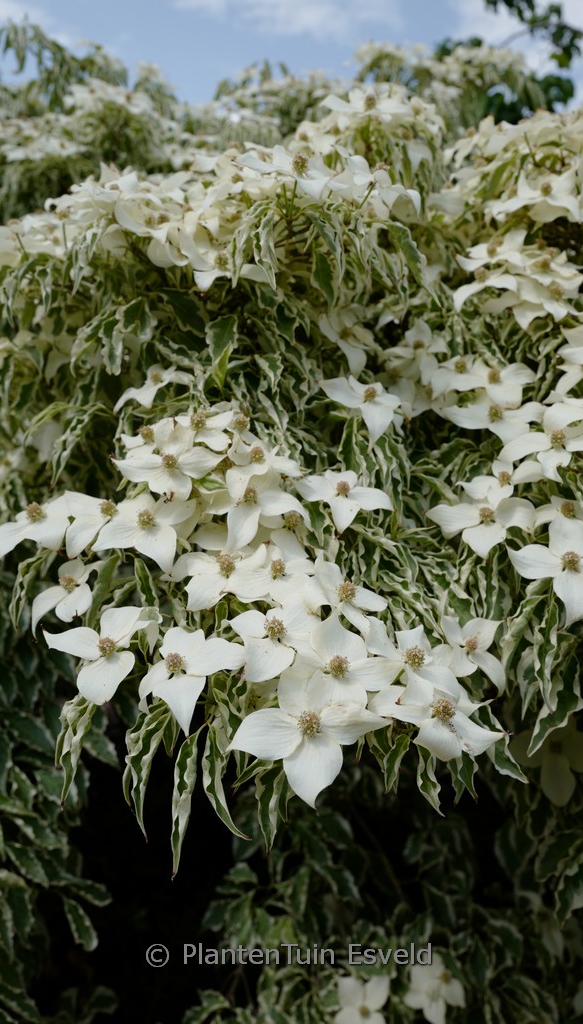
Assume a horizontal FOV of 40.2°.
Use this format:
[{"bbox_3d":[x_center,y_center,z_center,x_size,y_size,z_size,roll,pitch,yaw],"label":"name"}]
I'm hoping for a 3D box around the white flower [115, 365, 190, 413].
[{"bbox_3d":[-0.143,-0.127,0.820,0.083,0.037,0.080,5,43,23],"label":"white flower"}]

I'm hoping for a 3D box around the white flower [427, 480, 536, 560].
[{"bbox_3d":[0.161,0.006,0.680,0.093,0.035,0.088,1,48,5],"label":"white flower"}]

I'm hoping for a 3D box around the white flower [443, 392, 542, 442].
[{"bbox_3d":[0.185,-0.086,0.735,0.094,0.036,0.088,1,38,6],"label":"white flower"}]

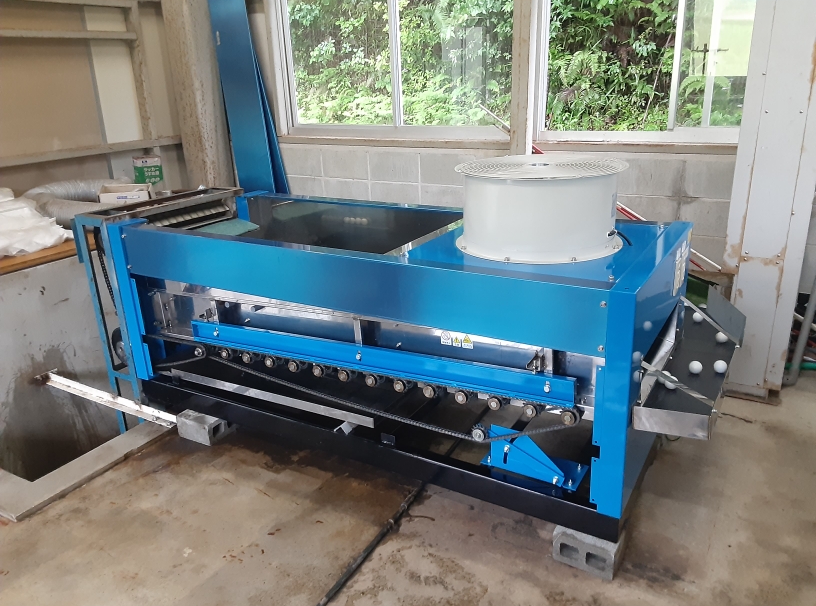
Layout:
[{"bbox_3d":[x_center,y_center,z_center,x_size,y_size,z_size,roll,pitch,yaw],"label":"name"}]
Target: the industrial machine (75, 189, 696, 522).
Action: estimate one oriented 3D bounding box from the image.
[{"bbox_3d":[-0.166,0.055,2.818,2.440,0.810,0.950,9,22,30],"label":"industrial machine"}]

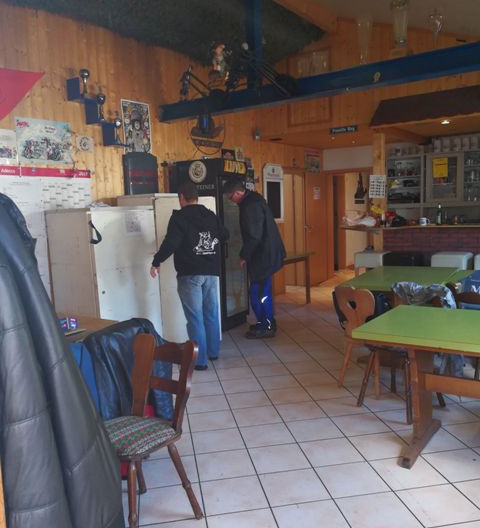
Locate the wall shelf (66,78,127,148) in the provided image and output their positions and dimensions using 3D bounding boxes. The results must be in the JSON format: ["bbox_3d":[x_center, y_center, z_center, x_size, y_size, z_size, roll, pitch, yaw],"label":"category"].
[{"bbox_3d":[-1.468,-1.599,5.349,0.200,0.620,0.730,2,7,35],"label":"wall shelf"}]

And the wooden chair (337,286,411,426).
[{"bbox_3d":[1.010,0.576,3.774,0.500,0.820,0.450,-6,7,-37],"label":"wooden chair"}]

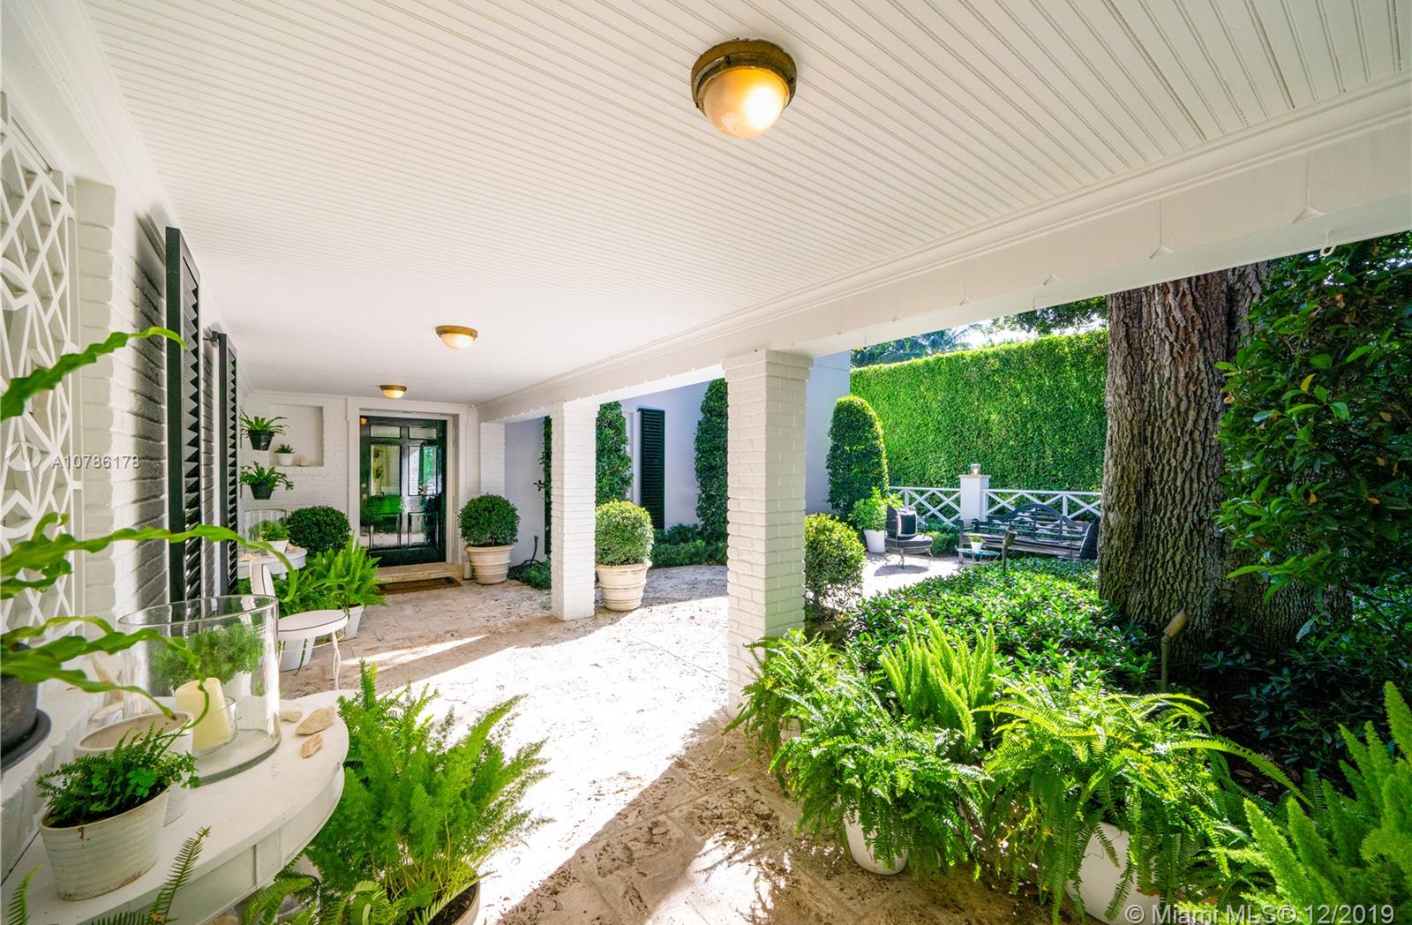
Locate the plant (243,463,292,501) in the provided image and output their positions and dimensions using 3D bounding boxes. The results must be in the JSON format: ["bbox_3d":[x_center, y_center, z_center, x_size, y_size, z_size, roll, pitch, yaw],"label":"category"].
[{"bbox_3d":[-4.615,0.192,5.371,0.410,0.400,0.400,0,0,-39],"label":"plant"}]

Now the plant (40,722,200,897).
[{"bbox_3d":[-0.908,0.531,0.793,0.158,0.200,0.158,0,0,-39],"label":"plant"}]

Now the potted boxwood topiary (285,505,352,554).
[{"bbox_3d":[-4.187,0.998,5.520,0.600,1.070,0.600,0,0,-39],"label":"potted boxwood topiary"}]

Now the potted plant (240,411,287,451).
[{"bbox_3d":[-4.654,-0.323,5.368,0.390,0.410,0.390,0,0,-39],"label":"potted plant"}]

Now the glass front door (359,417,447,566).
[{"bbox_3d":[-4.167,0.418,7.058,1.031,2.051,0.088,0,0,-37],"label":"glass front door"}]

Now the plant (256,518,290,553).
[{"bbox_3d":[-3.075,0.526,3.623,0.175,0.255,0.175,0,0,-39],"label":"plant"}]

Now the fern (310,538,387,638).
[{"bbox_3d":[-3.148,1.107,4.496,0.550,0.840,0.550,0,0,-39],"label":"fern"}]

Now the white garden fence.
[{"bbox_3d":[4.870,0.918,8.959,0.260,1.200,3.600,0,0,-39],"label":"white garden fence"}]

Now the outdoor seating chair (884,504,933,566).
[{"bbox_3d":[3.171,1.129,8.049,0.687,0.932,0.736,0,0,-38],"label":"outdoor seating chair"}]

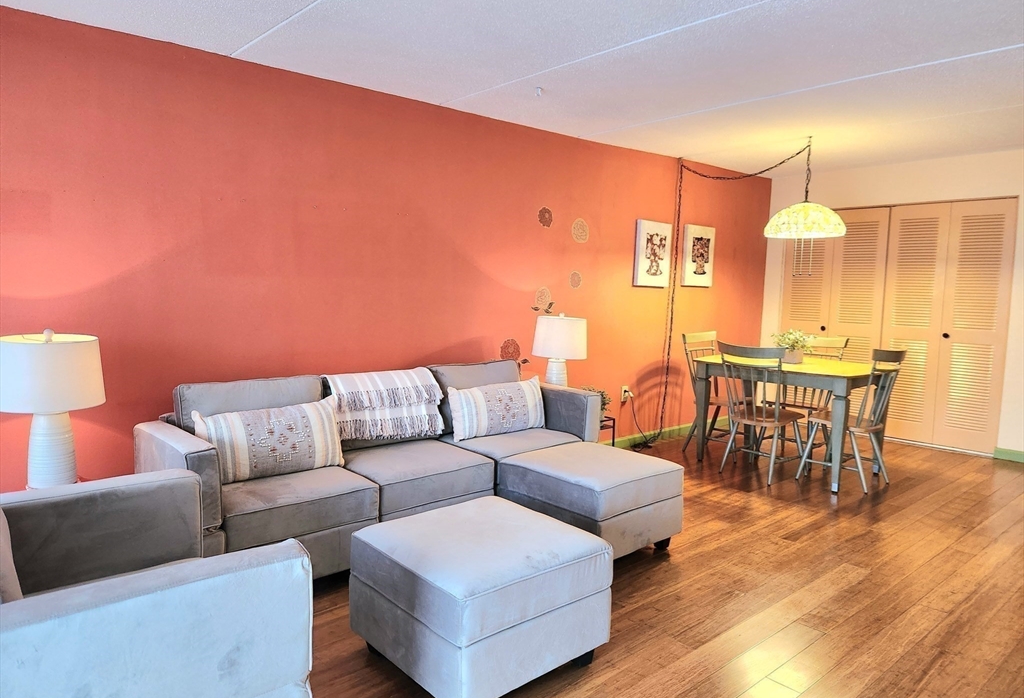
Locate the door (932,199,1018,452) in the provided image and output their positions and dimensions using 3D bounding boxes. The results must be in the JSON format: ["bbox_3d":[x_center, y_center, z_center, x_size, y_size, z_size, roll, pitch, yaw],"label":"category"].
[{"bbox_3d":[3.736,-0.177,5.511,0.040,2.010,0.450,-4,7,-42],"label":"door"}]

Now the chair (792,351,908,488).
[{"bbox_3d":[2.265,0.448,4.543,0.480,0.930,0.540,-4,7,-42],"label":"chair"}]

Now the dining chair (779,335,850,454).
[{"bbox_3d":[2.172,0.389,5.138,0.540,0.930,0.480,-4,7,-42],"label":"dining chair"}]

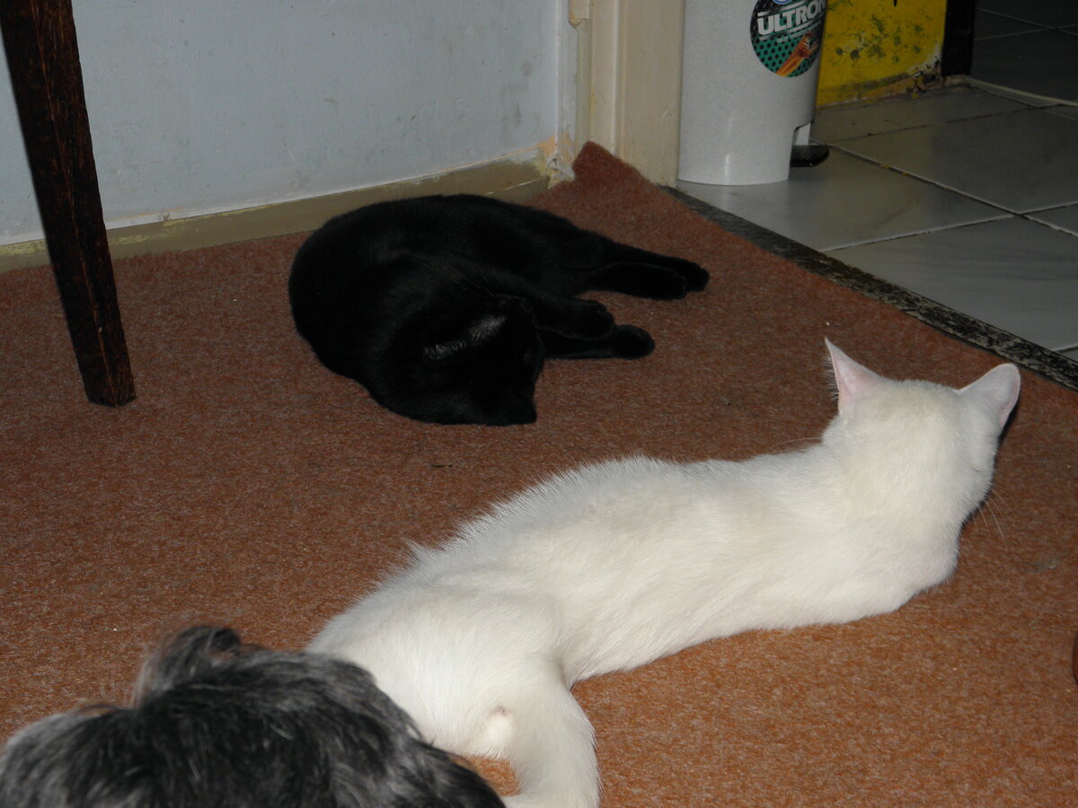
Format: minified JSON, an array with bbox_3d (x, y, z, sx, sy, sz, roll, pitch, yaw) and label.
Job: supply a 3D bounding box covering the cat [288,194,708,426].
[{"bbox_3d":[-0.039,-0.093,1.718,0.352,0.115,0.398,2,22,5],"label":"cat"}]

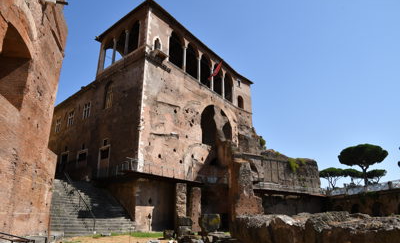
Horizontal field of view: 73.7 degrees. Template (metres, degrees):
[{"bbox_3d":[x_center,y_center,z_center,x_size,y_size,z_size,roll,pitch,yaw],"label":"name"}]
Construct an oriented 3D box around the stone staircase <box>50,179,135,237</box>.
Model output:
[{"bbox_3d":[-10.980,7.750,25.031,6.686,4.971,7.355,-15,-25,34],"label":"stone staircase"}]

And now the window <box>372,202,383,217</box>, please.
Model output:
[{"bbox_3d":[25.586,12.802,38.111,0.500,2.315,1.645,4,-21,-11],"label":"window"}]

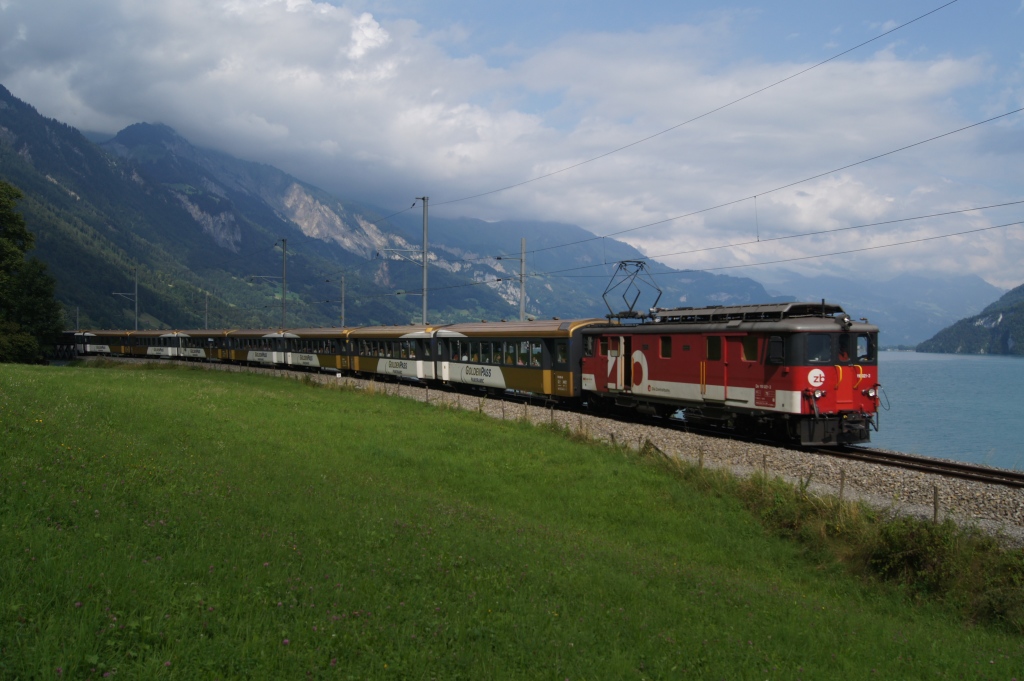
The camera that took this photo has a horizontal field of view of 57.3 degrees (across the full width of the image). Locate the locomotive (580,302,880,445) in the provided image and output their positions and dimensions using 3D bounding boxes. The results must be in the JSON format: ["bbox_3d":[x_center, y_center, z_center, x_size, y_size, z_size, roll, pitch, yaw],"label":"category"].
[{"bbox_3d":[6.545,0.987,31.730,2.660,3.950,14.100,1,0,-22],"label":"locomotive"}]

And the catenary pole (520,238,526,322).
[{"bbox_3d":[0.642,-1.312,53.991,0.250,9.120,0.250,1,0,-25],"label":"catenary pole"}]

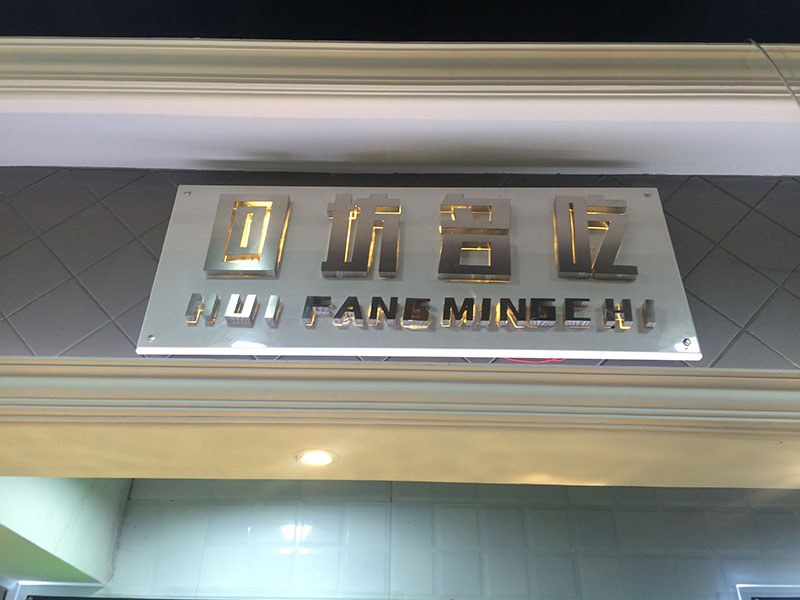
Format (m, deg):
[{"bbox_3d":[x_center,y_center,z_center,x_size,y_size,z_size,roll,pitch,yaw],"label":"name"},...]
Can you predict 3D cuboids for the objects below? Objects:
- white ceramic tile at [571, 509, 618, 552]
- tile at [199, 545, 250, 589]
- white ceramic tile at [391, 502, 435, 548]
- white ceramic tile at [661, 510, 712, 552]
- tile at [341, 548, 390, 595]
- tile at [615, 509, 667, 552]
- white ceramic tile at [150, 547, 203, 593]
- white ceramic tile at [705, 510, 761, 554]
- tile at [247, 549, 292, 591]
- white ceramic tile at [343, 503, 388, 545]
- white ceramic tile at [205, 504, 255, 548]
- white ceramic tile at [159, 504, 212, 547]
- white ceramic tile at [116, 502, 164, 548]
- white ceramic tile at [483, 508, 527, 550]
[{"bbox_3d":[0.642,0.753,2.205,0.147,0.147,0.010,1,-31,0],"label":"white ceramic tile"},{"bbox_3d":[-0.560,0.861,2.129,0.148,0.148,0.010,1,-33,0],"label":"tile"},{"bbox_3d":[0.043,0.746,2.210,0.147,0.147,0.010,1,-31,0],"label":"white ceramic tile"},{"bbox_3d":[0.942,0.765,2.209,0.148,0.148,0.010,1,-33,0],"label":"white ceramic tile"},{"bbox_3d":[-0.110,0.872,2.134,0.147,0.147,0.010,1,-31,0],"label":"tile"},{"bbox_3d":[0.792,0.762,2.209,0.148,0.148,0.010,1,-33,0],"label":"tile"},{"bbox_3d":[-0.710,0.865,2.138,0.147,0.147,0.010,1,-31,0],"label":"white ceramic tile"},{"bbox_3d":[1.092,0.768,2.209,0.148,0.148,0.010,1,-33,0],"label":"white ceramic tile"},{"bbox_3d":[-0.410,0.864,2.129,0.148,0.148,0.010,1,-33,0],"label":"tile"},{"bbox_3d":[-0.107,0.744,2.212,0.147,0.147,0.010,1,-31,0],"label":"white ceramic tile"},{"bbox_3d":[-0.557,0.738,2.215,0.147,0.147,0.010,1,-31,0],"label":"white ceramic tile"},{"bbox_3d":[-0.708,0.733,2.212,0.148,0.148,0.010,1,-33,0],"label":"white ceramic tile"},{"bbox_3d":[-0.857,0.735,2.218,0.147,0.147,0.010,1,-31,0],"label":"white ceramic tile"},{"bbox_3d":[0.343,0.750,2.208,0.147,0.147,0.010,1,-31,0],"label":"white ceramic tile"}]

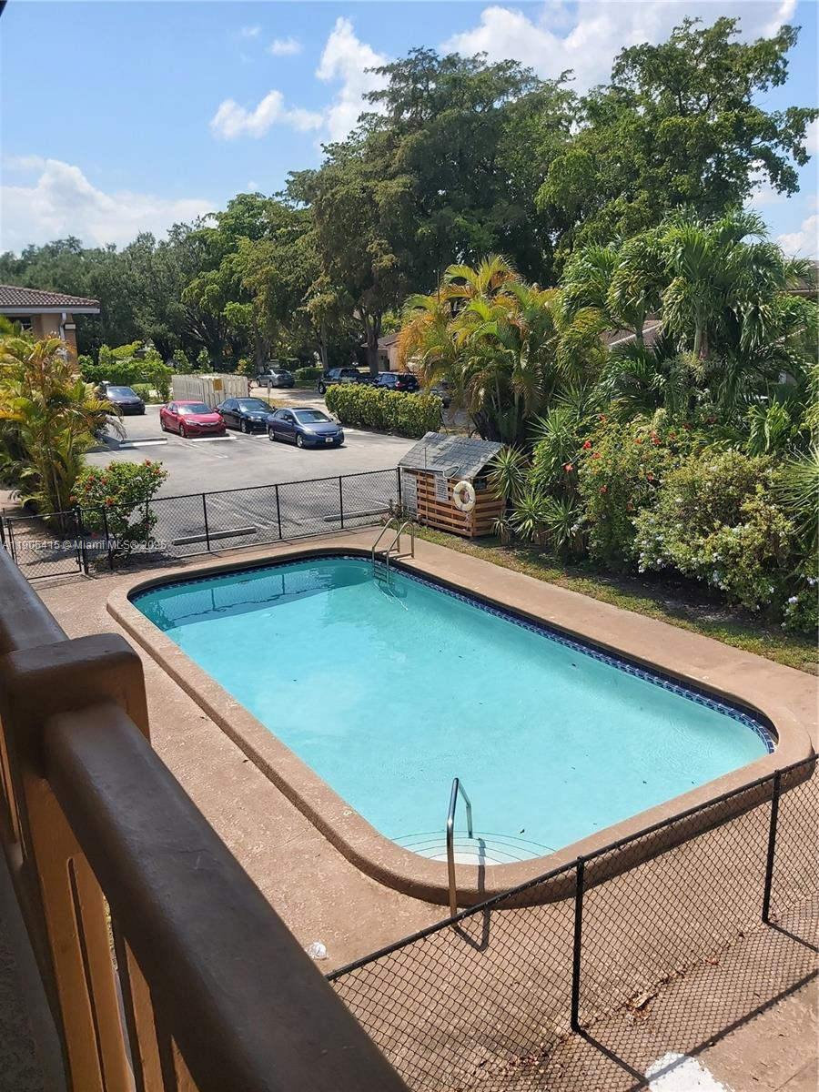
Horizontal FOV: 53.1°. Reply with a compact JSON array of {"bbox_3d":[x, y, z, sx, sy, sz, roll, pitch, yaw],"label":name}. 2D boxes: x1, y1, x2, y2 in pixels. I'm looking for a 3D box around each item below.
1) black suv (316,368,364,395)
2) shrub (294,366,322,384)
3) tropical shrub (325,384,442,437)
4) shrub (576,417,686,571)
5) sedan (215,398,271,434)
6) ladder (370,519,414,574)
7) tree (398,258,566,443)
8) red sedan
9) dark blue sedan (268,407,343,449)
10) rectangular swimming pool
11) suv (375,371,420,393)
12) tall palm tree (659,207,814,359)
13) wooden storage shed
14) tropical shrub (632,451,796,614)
[{"bbox_3d":[-5.057,-12.407,61.801,1.980,1.900,4.950,-10,17,-31],"label":"black suv"},{"bbox_3d":[-9.072,-15.435,74.000,2.900,1.500,2.200,-10,17,-32],"label":"shrub"},{"bbox_3d":[-1.388,-6.303,37.775,1.350,1.800,9.600,-9,16,-27],"label":"tropical shrub"},{"bbox_3d":[4.150,-0.988,15.280,1.650,2.550,1.950,-10,17,-32],"label":"shrub"},{"bbox_3d":[-7.580,-6.160,38.640,1.790,1.450,4.660,-10,17,-31],"label":"sedan"},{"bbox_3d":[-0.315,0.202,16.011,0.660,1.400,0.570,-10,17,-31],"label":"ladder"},{"bbox_3d":[2.630,-7.010,30.200,6.000,6.900,5.400,0,14,5],"label":"tree"},{"bbox_3d":[-10.021,-5.937,37.795,1.800,1.416,4.630,-11,17,-32],"label":"red sedan"},{"bbox_3d":[-4.235,-4.869,33.178,1.755,1.435,4.490,-10,17,-31],"label":"dark blue sedan"},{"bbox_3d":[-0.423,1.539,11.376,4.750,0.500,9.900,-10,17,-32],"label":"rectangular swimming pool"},{"bbox_3d":[-1.271,-11.411,58.038,1.880,1.690,4.650,-10,17,-31],"label":"suv"},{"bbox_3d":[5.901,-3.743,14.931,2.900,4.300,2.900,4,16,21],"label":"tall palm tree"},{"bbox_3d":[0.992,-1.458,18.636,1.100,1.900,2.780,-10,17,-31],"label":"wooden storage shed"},{"bbox_3d":[5.040,-0.450,13.743,2.100,2.205,2.577,-10,17,-31],"label":"tropical shrub"}]

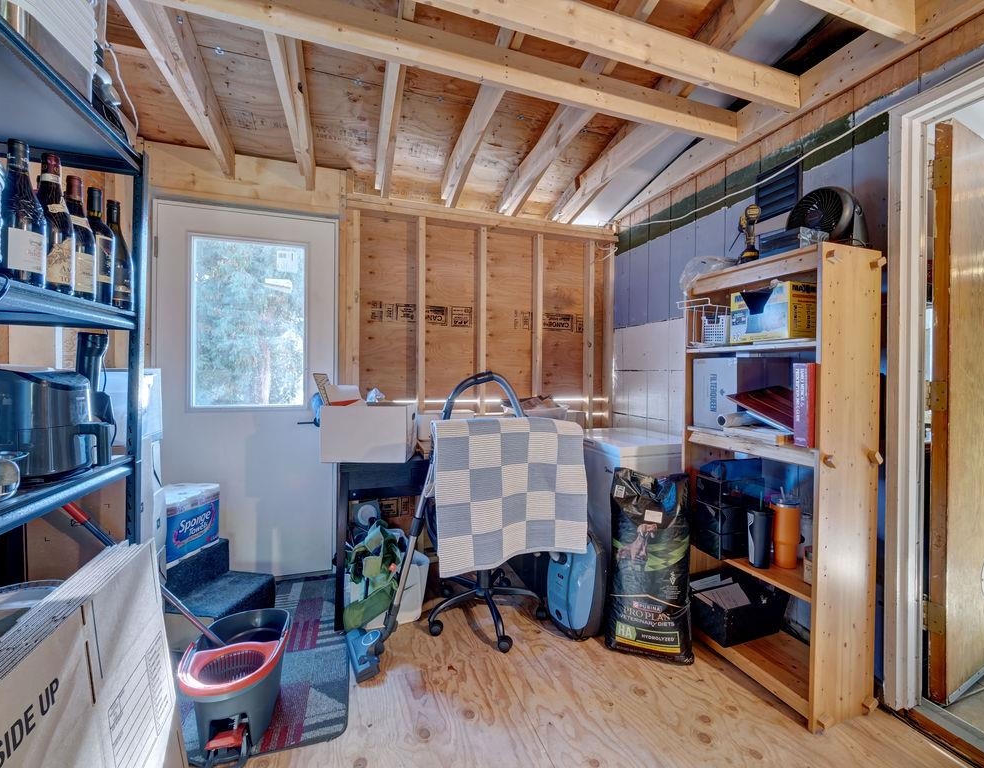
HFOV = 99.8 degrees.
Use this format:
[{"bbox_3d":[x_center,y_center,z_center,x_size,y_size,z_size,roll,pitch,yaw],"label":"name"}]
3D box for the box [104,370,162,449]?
[{"bbox_3d":[-1.435,0.079,1.505,0.300,0.266,0.255,0,1,-18],"label":"box"}]

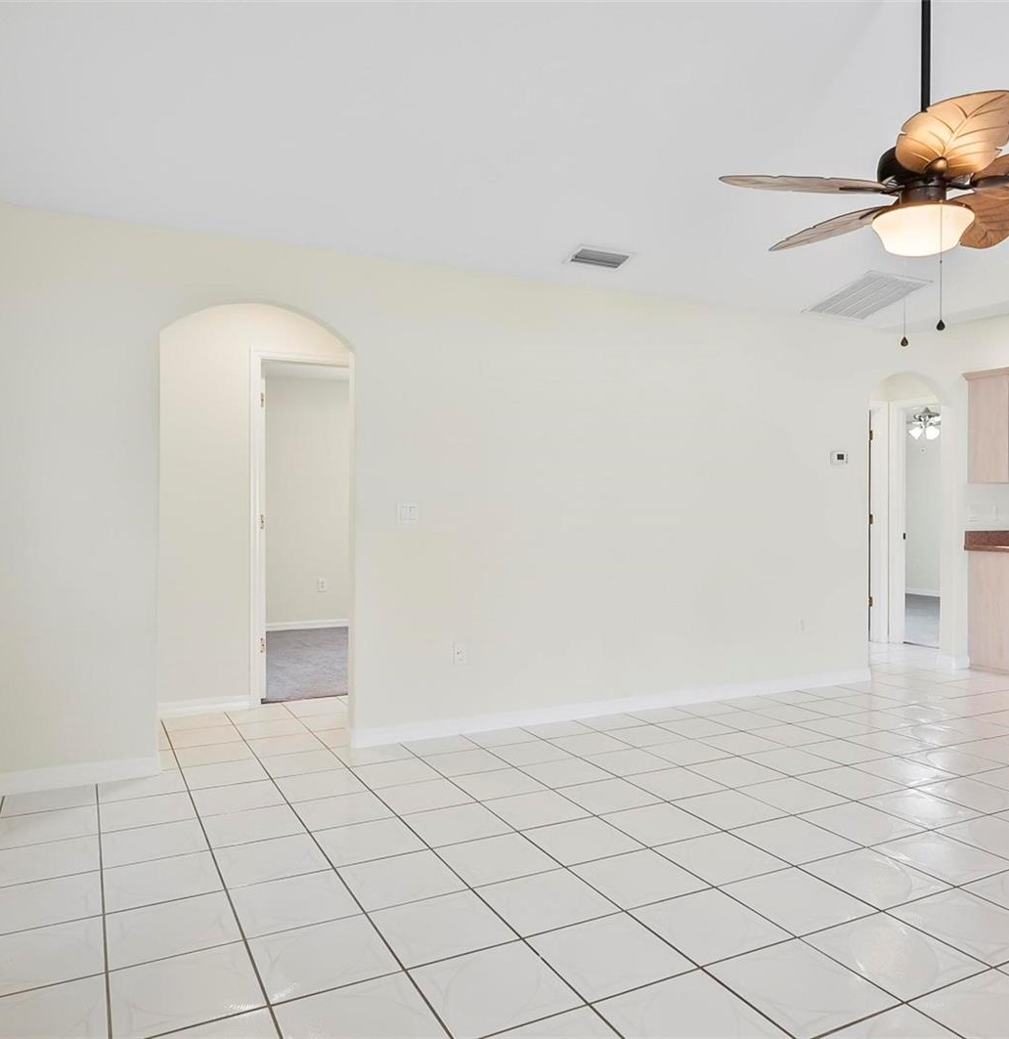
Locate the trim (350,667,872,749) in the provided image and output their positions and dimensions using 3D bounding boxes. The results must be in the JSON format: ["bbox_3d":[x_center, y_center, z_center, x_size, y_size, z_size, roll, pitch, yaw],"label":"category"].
[{"bbox_3d":[0.887,1.067,4.859,3.645,0.090,0.016,0,1,-27],"label":"trim"}]

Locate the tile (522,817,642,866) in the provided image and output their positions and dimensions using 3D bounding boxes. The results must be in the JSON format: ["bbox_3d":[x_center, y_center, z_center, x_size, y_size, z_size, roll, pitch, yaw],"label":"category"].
[{"bbox_3d":[0.276,1.141,2.920,0.332,0.010,0.326,0,1,-27],"label":"tile"}]

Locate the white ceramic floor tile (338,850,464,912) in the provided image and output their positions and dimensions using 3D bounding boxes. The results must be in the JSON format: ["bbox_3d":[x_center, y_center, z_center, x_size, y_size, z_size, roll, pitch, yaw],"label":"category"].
[{"bbox_3d":[-0.327,1.141,2.612,0.332,0.010,0.332,0,1,-27],"label":"white ceramic floor tile"}]

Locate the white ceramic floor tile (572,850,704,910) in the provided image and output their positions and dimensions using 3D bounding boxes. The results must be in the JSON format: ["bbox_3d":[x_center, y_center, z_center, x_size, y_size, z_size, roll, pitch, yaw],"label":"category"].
[{"bbox_3d":[0.428,1.146,2.628,0.333,0.010,0.330,0,1,-27],"label":"white ceramic floor tile"}]

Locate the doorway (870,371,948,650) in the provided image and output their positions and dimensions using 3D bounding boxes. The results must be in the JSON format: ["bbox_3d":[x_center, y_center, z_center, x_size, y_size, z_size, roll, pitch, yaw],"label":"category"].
[{"bbox_3d":[2.870,0.028,5.914,0.855,2.150,0.125,0,1,-27],"label":"doorway"}]

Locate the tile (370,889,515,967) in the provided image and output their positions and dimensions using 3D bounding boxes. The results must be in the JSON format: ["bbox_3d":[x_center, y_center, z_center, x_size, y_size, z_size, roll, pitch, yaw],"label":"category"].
[{"bbox_3d":[-0.174,1.129,2.283,0.327,0.010,0.324,0,1,-27],"label":"tile"}]

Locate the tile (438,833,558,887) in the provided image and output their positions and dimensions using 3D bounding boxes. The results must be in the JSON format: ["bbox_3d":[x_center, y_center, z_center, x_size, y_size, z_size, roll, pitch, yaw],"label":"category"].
[{"bbox_3d":[-0.025,1.142,2.767,0.332,0.010,0.326,0,1,-27],"label":"tile"}]

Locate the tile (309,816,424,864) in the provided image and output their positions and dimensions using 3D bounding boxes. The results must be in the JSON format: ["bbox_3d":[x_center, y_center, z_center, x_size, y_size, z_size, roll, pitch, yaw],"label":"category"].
[{"bbox_3d":[-0.477,1.140,2.910,0.332,0.010,0.326,0,1,-27],"label":"tile"}]

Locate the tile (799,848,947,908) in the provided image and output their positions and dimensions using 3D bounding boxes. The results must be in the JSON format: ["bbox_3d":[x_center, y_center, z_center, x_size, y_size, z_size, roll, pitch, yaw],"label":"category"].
[{"bbox_3d":[1.182,1.147,2.639,0.333,0.010,0.330,0,1,-27],"label":"tile"}]

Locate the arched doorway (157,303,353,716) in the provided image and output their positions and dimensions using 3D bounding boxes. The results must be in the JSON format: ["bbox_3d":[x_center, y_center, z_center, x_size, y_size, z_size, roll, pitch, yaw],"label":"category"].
[{"bbox_3d":[-1.155,0.064,3.876,0.885,2.115,0.120,0,1,-27],"label":"arched doorway"}]

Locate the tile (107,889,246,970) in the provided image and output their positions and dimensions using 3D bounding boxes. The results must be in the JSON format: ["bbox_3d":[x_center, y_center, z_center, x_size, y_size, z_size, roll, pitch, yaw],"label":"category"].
[{"bbox_3d":[-0.926,1.145,2.304,0.332,0.010,0.332,0,1,-27],"label":"tile"}]

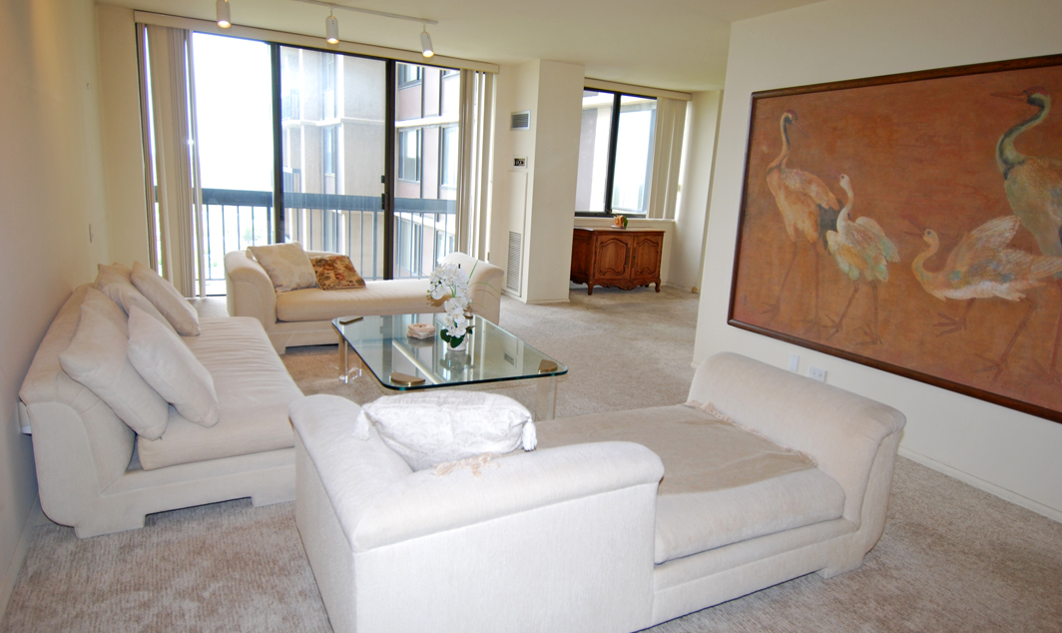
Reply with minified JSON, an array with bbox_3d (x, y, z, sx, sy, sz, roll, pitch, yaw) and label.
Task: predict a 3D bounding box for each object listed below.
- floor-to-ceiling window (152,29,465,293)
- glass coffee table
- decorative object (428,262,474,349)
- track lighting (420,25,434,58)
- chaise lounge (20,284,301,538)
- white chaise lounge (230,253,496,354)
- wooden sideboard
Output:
[{"bbox_3d":[-2.125,-1.490,6.693,3.300,2.530,0.120,-3,14,-28],"label":"floor-to-ceiling window"},{"bbox_3d":[-0.548,0.334,3.666,1.005,0.410,1.540,-3,14,-28],"label":"glass coffee table"},{"bbox_3d":[-0.444,-0.051,3.424,0.260,0.485,0.250,-3,14,-28],"label":"decorative object"},{"bbox_3d":[-0.870,-2.317,5.218,0.100,0.250,0.100,-3,14,-28],"label":"track lighting"},{"bbox_3d":[-1.795,0.274,3.172,0.920,0.600,2.030,-3,14,-28],"label":"chaise lounge"},{"bbox_3d":[-1.438,-0.183,5.320,2.155,0.630,1.150,-3,14,-28],"label":"white chaise lounge"},{"bbox_3d":[1.149,-0.753,8.212,1.120,0.810,0.520,-3,14,-28],"label":"wooden sideboard"}]

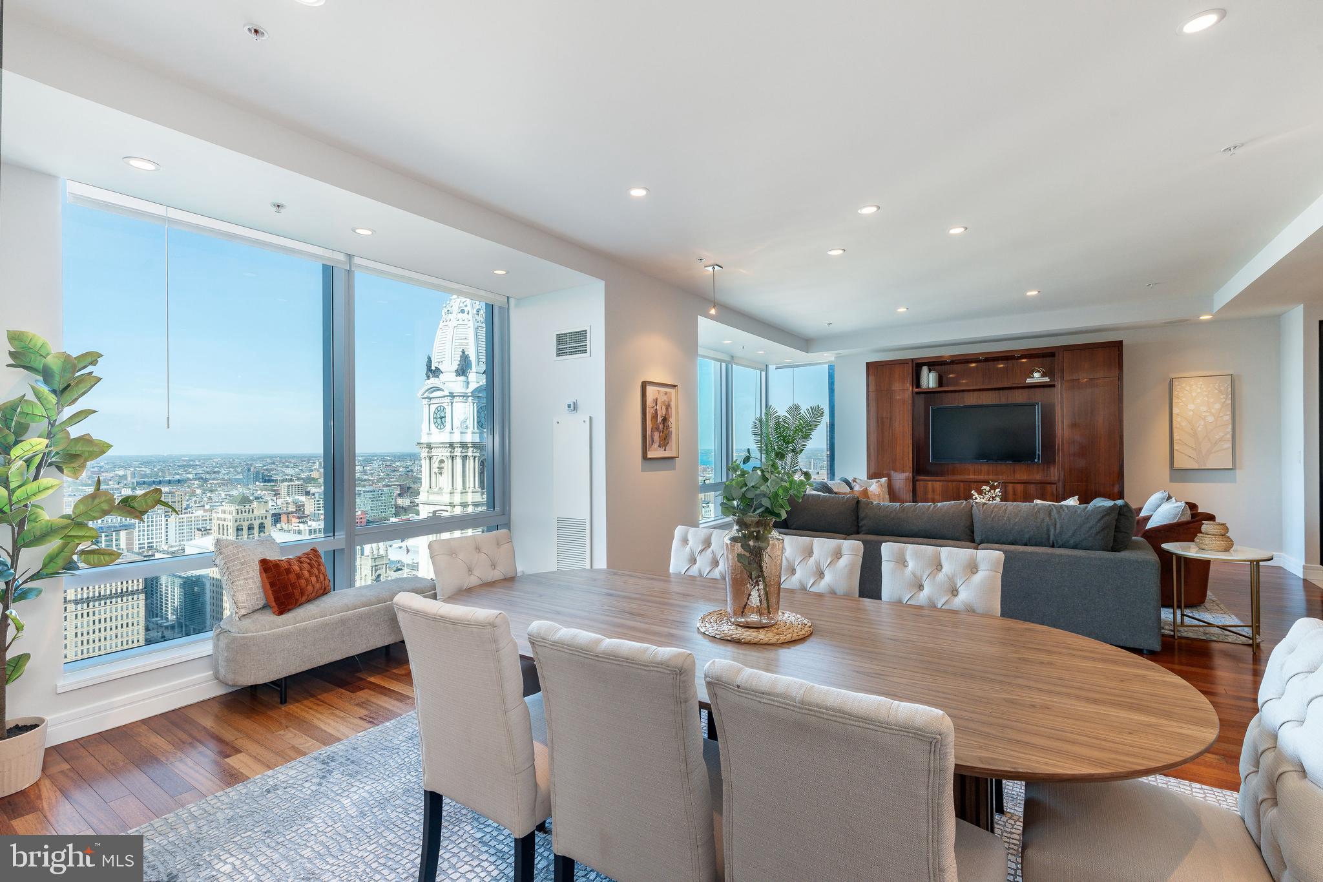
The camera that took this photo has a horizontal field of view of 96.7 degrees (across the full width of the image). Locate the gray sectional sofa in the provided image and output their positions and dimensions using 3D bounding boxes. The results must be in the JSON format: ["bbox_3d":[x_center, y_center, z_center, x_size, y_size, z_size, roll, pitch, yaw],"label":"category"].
[{"bbox_3d":[2.844,0.950,6.010,3.116,0.945,3.201,-1,0,34],"label":"gray sectional sofa"}]

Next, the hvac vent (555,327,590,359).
[{"bbox_3d":[-0.751,-0.818,4.942,0.410,0.253,0.020,-1,0,33],"label":"hvac vent"}]

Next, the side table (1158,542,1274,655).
[{"bbox_3d":[3.941,1.098,4.184,0.592,0.606,0.592,-1,0,34],"label":"side table"}]

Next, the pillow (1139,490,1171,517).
[{"bbox_3d":[4.990,0.734,5.993,0.160,0.460,0.470,26,8,18],"label":"pillow"}]

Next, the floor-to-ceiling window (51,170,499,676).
[{"bbox_3d":[-2.158,-0.054,4.084,0.120,2.432,2.876,-1,0,34],"label":"floor-to-ceiling window"}]

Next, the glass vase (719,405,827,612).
[{"bbox_3d":[0.404,0.258,2.155,0.385,0.800,0.360,-1,0,11],"label":"glass vase"}]

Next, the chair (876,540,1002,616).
[{"bbox_3d":[1.028,0.916,2.238,0.470,0.950,0.610,-1,0,33],"label":"chair"}]

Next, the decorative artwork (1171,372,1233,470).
[{"bbox_3d":[6.289,-0.210,6.839,0.522,1.079,0.045,-1,0,34],"label":"decorative artwork"}]

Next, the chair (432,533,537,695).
[{"bbox_3d":[-0.679,0.949,2.766,0.620,0.970,0.485,-1,0,36],"label":"chair"}]

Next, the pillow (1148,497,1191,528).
[{"bbox_3d":[4.474,0.732,5.194,0.170,0.450,0.450,23,12,31],"label":"pillow"}]

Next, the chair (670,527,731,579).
[{"bbox_3d":[0.172,0.927,2.803,0.470,0.950,0.610,-1,0,33],"label":"chair"}]

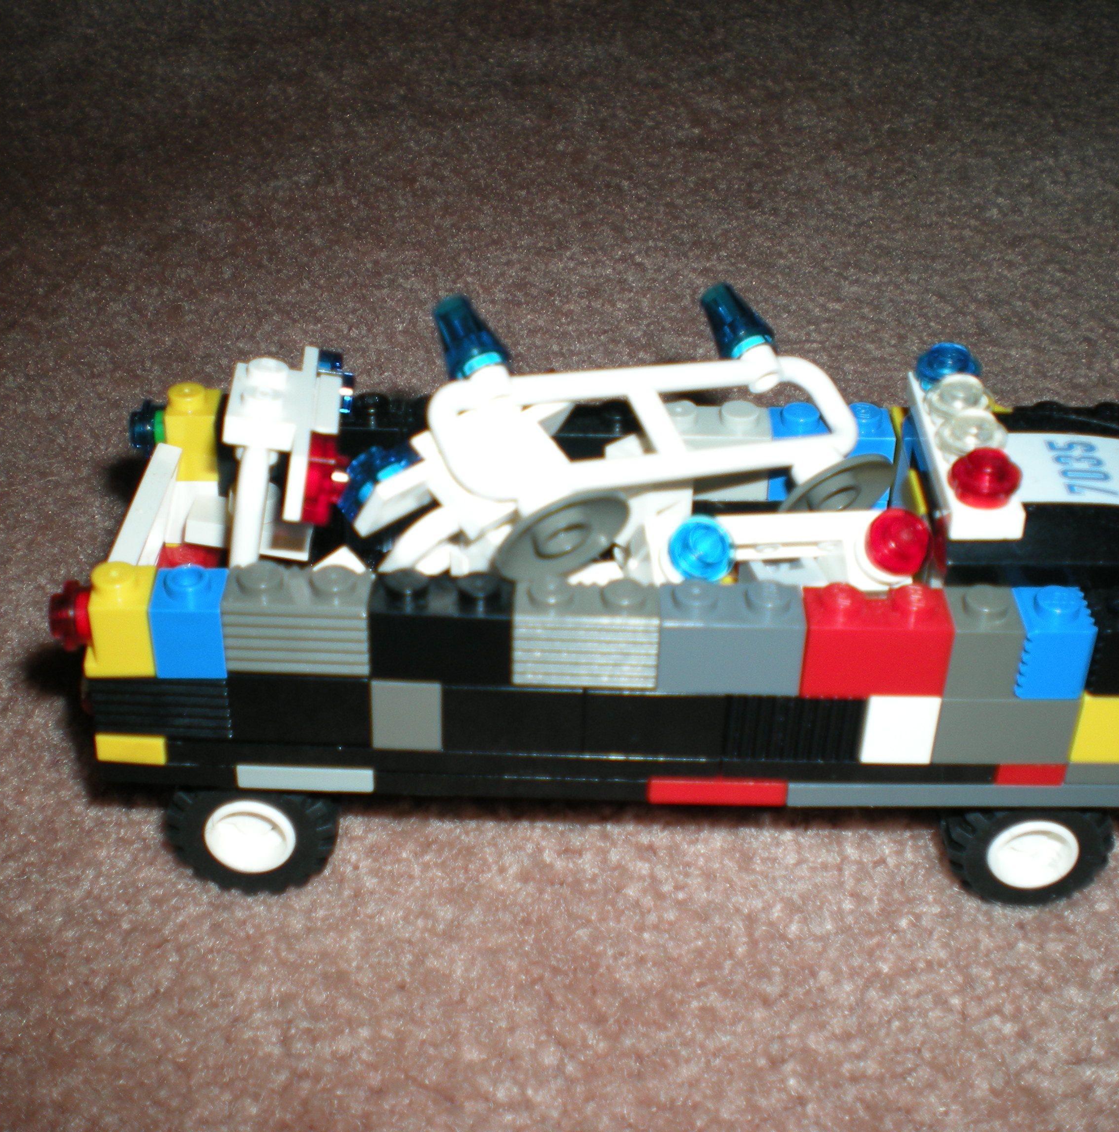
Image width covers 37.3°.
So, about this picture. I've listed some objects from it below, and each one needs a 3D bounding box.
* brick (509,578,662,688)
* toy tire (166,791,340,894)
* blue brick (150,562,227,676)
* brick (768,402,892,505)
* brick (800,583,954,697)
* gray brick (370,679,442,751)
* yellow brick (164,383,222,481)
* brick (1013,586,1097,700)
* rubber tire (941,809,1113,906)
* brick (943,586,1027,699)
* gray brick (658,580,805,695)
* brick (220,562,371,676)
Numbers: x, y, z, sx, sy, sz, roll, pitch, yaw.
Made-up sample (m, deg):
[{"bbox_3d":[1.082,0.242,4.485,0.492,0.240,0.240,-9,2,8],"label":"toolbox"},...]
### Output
[{"bbox_3d":[0.003,0.007,0.186,0.016,0.011,0.008,1,35,0],"label":"brick"},{"bbox_3d":[-0.038,0.030,0.208,0.021,0.021,0.012,1,35,0],"label":"toy tire"},{"bbox_3d":[-0.041,0.006,0.185,0.008,0.011,0.008,1,35,0],"label":"blue brick"},{"bbox_3d":[0.035,-0.015,0.219,0.016,0.011,0.008,1,35,0],"label":"brick"},{"bbox_3d":[0.035,0.008,0.186,0.016,0.011,0.008,1,35,0],"label":"brick"},{"bbox_3d":[-0.017,0.015,0.191,0.008,0.010,0.008,1,35,0],"label":"gray brick"},{"bbox_3d":[-0.048,-0.018,0.218,0.008,0.011,0.008,1,35,0],"label":"yellow brick"},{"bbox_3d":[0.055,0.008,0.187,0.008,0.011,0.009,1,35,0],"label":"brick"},{"bbox_3d":[0.058,0.032,0.208,0.021,0.021,0.012,1,35,0],"label":"rubber tire"},{"bbox_3d":[0.047,0.008,0.186,0.008,0.011,0.008,1,35,0],"label":"brick"},{"bbox_3d":[0.019,0.008,0.186,0.016,0.011,0.008,1,35,0],"label":"gray brick"},{"bbox_3d":[-0.029,0.006,0.186,0.016,0.011,0.008,1,35,0],"label":"brick"}]

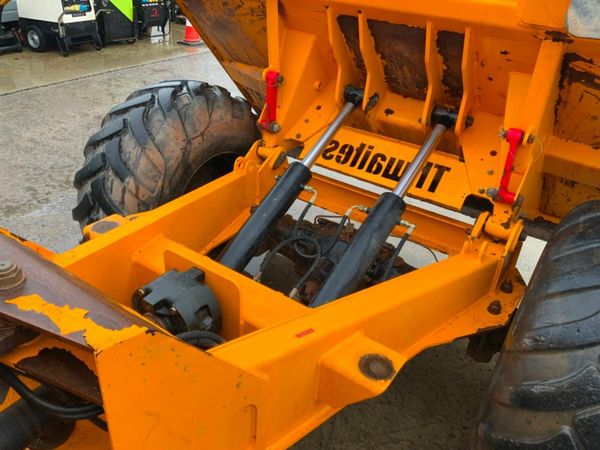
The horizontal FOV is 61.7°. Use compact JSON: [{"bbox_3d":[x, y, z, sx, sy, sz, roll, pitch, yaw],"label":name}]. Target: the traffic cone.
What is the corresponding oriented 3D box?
[{"bbox_3d":[-1.979,-3.749,9.219,0.410,0.750,0.410,22,33,27],"label":"traffic cone"}]

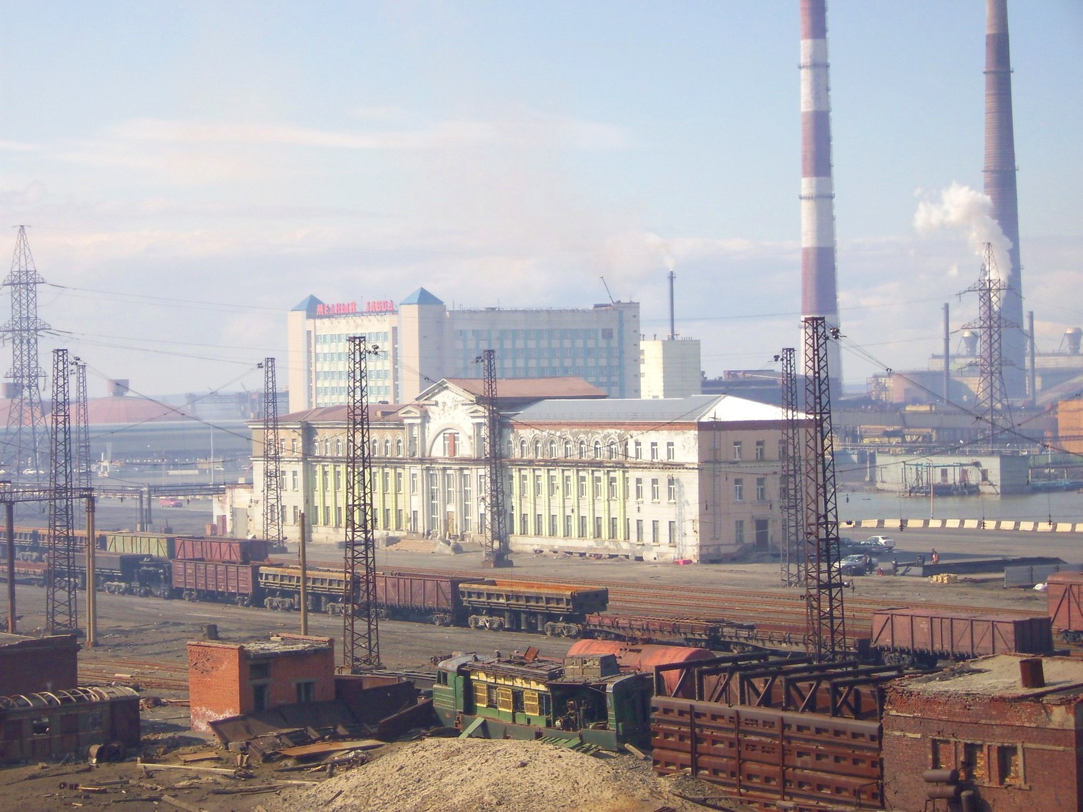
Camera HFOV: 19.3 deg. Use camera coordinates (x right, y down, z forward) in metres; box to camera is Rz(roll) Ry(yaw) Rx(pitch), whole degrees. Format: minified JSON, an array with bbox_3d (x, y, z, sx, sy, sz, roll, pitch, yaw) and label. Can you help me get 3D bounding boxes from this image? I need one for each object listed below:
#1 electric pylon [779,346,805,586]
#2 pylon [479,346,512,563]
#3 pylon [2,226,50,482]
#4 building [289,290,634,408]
[{"bbox_3d":[21.160,5.090,270.300,1.900,20.000,1.150,-1,1,-35],"label":"electric pylon"},{"bbox_3d":[-4.460,4.930,308.160,2.200,20.800,1.700,-1,1,-35],"label":"pylon"},{"bbox_3d":[-73.740,-5.210,457.380,7.500,41.110,14.000,-1,1,-38],"label":"pylon"},{"bbox_3d":[-17.150,-6.070,695.080,57.000,37.600,53.000,-1,1,-35],"label":"building"}]

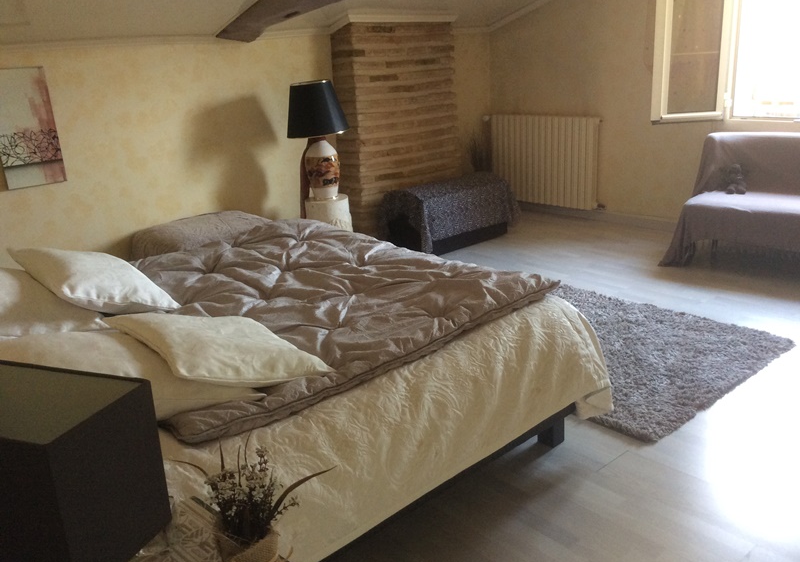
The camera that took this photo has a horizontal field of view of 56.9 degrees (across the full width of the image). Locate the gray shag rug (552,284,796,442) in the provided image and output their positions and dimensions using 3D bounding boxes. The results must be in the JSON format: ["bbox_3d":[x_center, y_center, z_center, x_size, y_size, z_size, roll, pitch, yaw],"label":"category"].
[{"bbox_3d":[0.771,0.259,3.740,1.261,0.043,1.832,-19,23,-40],"label":"gray shag rug"}]

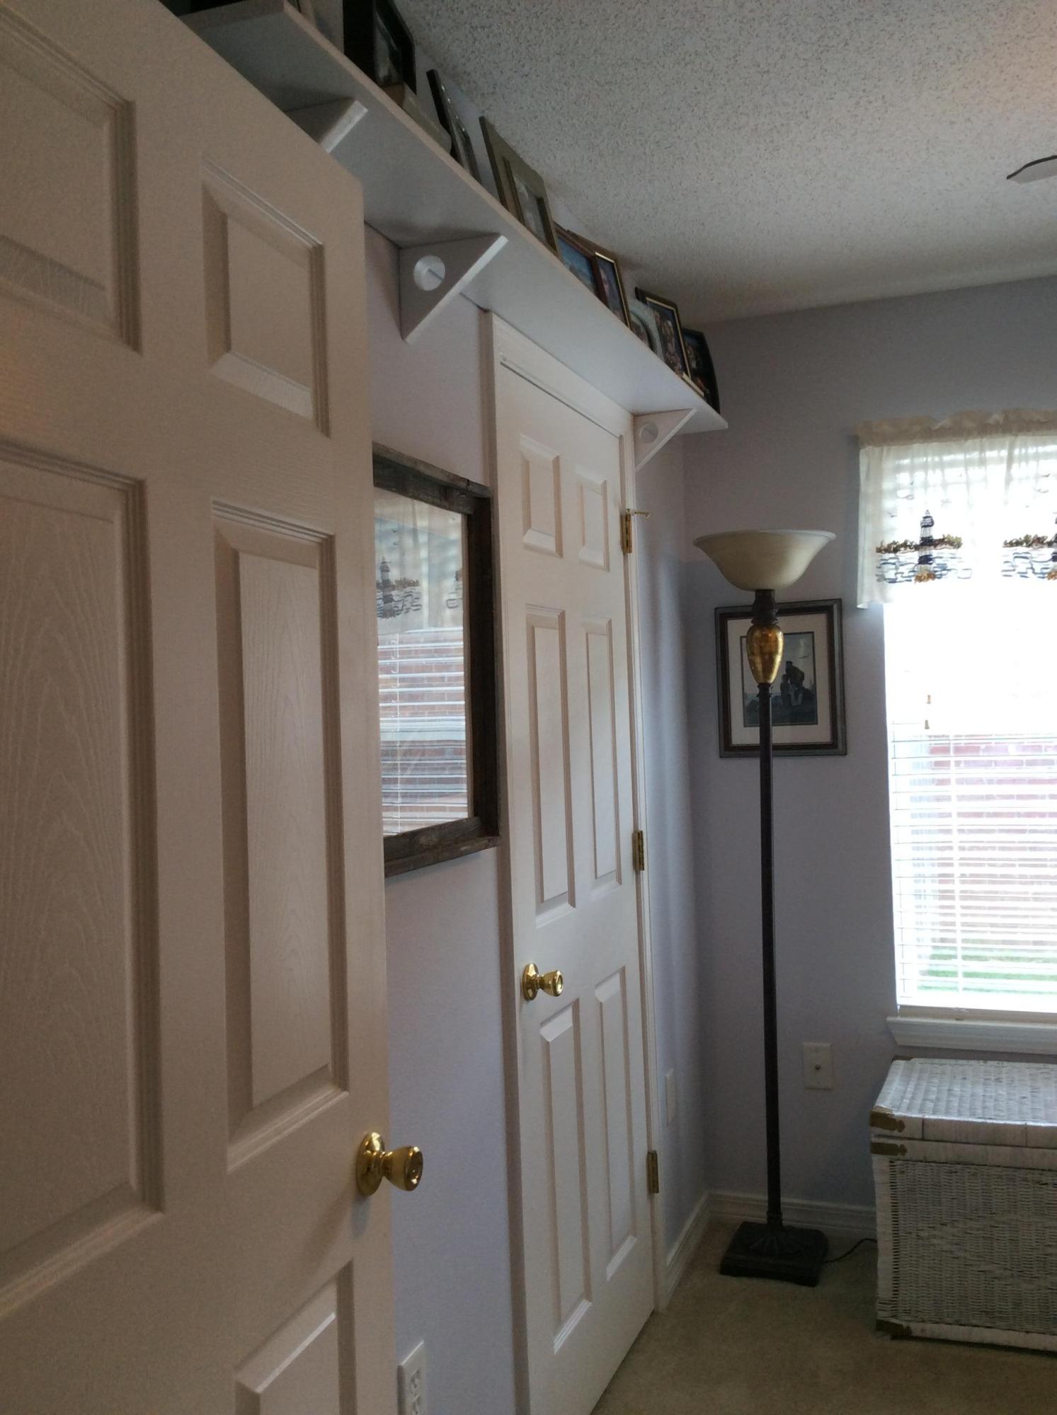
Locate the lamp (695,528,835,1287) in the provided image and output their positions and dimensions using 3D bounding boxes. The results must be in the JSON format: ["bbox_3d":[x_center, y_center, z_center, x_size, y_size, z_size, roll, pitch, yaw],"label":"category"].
[{"bbox_3d":[0.605,0.484,3.275,0.348,1.810,0.348,-2,-1,20],"label":"lamp"}]

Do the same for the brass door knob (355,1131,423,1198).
[{"bbox_3d":[-0.148,0.501,1.425,0.058,0.065,0.065,-2,-1,17],"label":"brass door knob"}]

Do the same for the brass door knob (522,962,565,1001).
[{"bbox_3d":[0.028,0.493,2.333,0.058,0.065,0.065,-2,-1,20],"label":"brass door knob"}]

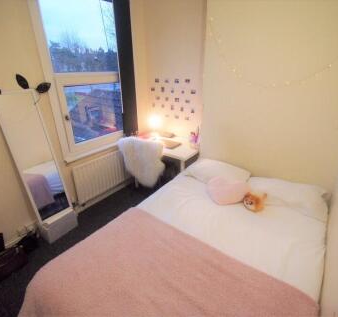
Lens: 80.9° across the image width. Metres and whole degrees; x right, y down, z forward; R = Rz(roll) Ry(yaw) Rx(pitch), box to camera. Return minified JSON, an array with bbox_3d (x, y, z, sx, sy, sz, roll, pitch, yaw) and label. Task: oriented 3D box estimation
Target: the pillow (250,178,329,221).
[{"bbox_3d":[1.037,0.283,1.798,0.650,0.140,0.460,16,28,33],"label":"pillow"}]

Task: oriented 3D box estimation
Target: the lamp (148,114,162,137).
[{"bbox_3d":[-0.201,-0.465,3.028,0.180,0.340,0.180,8,24,18],"label":"lamp"}]

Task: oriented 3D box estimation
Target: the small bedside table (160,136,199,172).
[{"bbox_3d":[-0.050,0.156,2.940,0.970,0.740,0.600,16,28,33],"label":"small bedside table"}]

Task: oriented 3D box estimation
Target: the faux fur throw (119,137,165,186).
[{"bbox_3d":[-0.318,0.032,2.360,0.540,0.520,0.220,6,23,14],"label":"faux fur throw"}]

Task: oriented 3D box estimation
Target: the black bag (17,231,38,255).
[{"bbox_3d":[-1.428,0.859,2.014,0.110,0.170,0.180,16,28,33],"label":"black bag"}]

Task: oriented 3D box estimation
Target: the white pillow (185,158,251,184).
[{"bbox_3d":[0.524,0.138,2.135,0.640,0.150,0.460,16,28,33],"label":"white pillow"}]

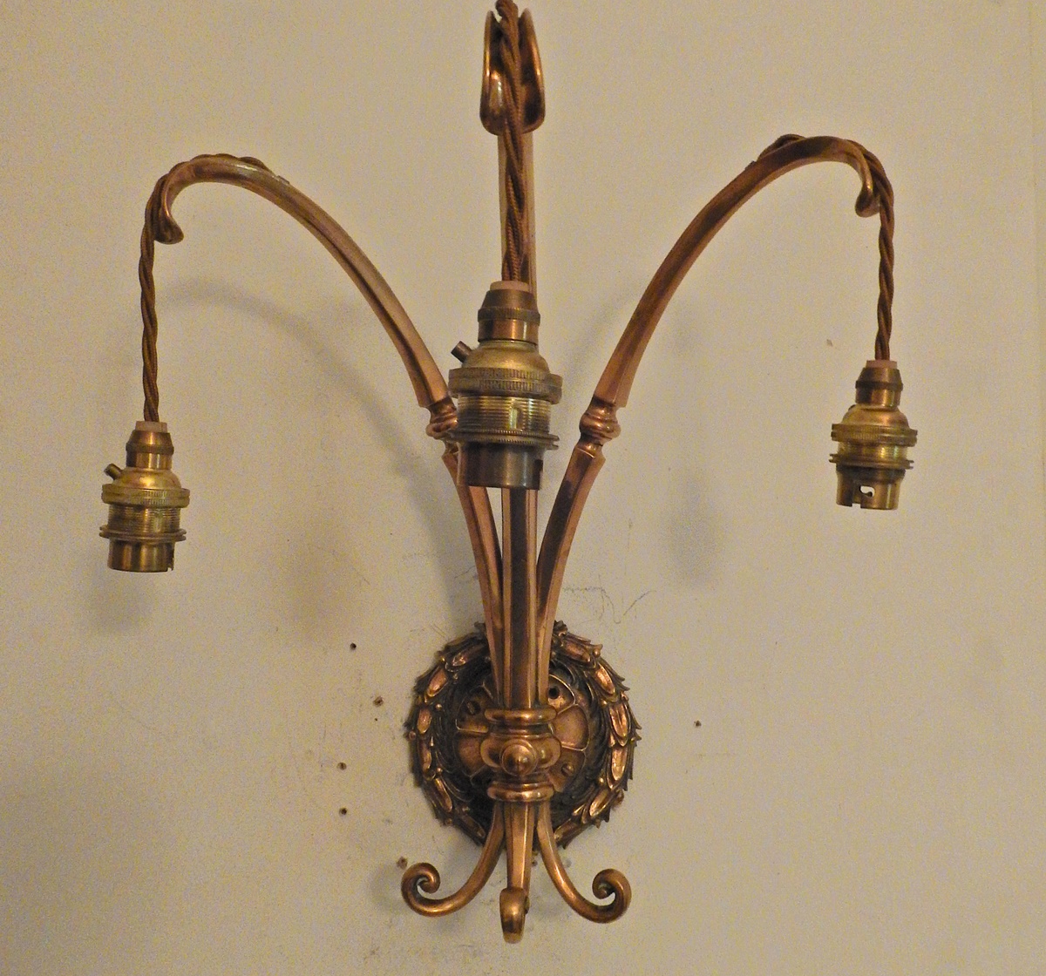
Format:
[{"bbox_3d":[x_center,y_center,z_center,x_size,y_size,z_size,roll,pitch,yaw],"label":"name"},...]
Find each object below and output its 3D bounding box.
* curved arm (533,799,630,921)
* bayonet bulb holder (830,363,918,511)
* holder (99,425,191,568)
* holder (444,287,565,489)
[{"bbox_3d":[0.027,0.173,0.447,0.045,0.055,0.011,4,2,17],"label":"curved arm"},{"bbox_3d":[0.151,-0.023,0.416,0.035,0.063,0.035,5,2,0],"label":"bayonet bulb holder"},{"bbox_3d":[-0.161,0.004,0.413,0.035,0.063,0.035,5,2,0],"label":"holder"},{"bbox_3d":[-0.006,-0.031,0.297,0.035,0.063,0.035,3,2,0],"label":"holder"}]

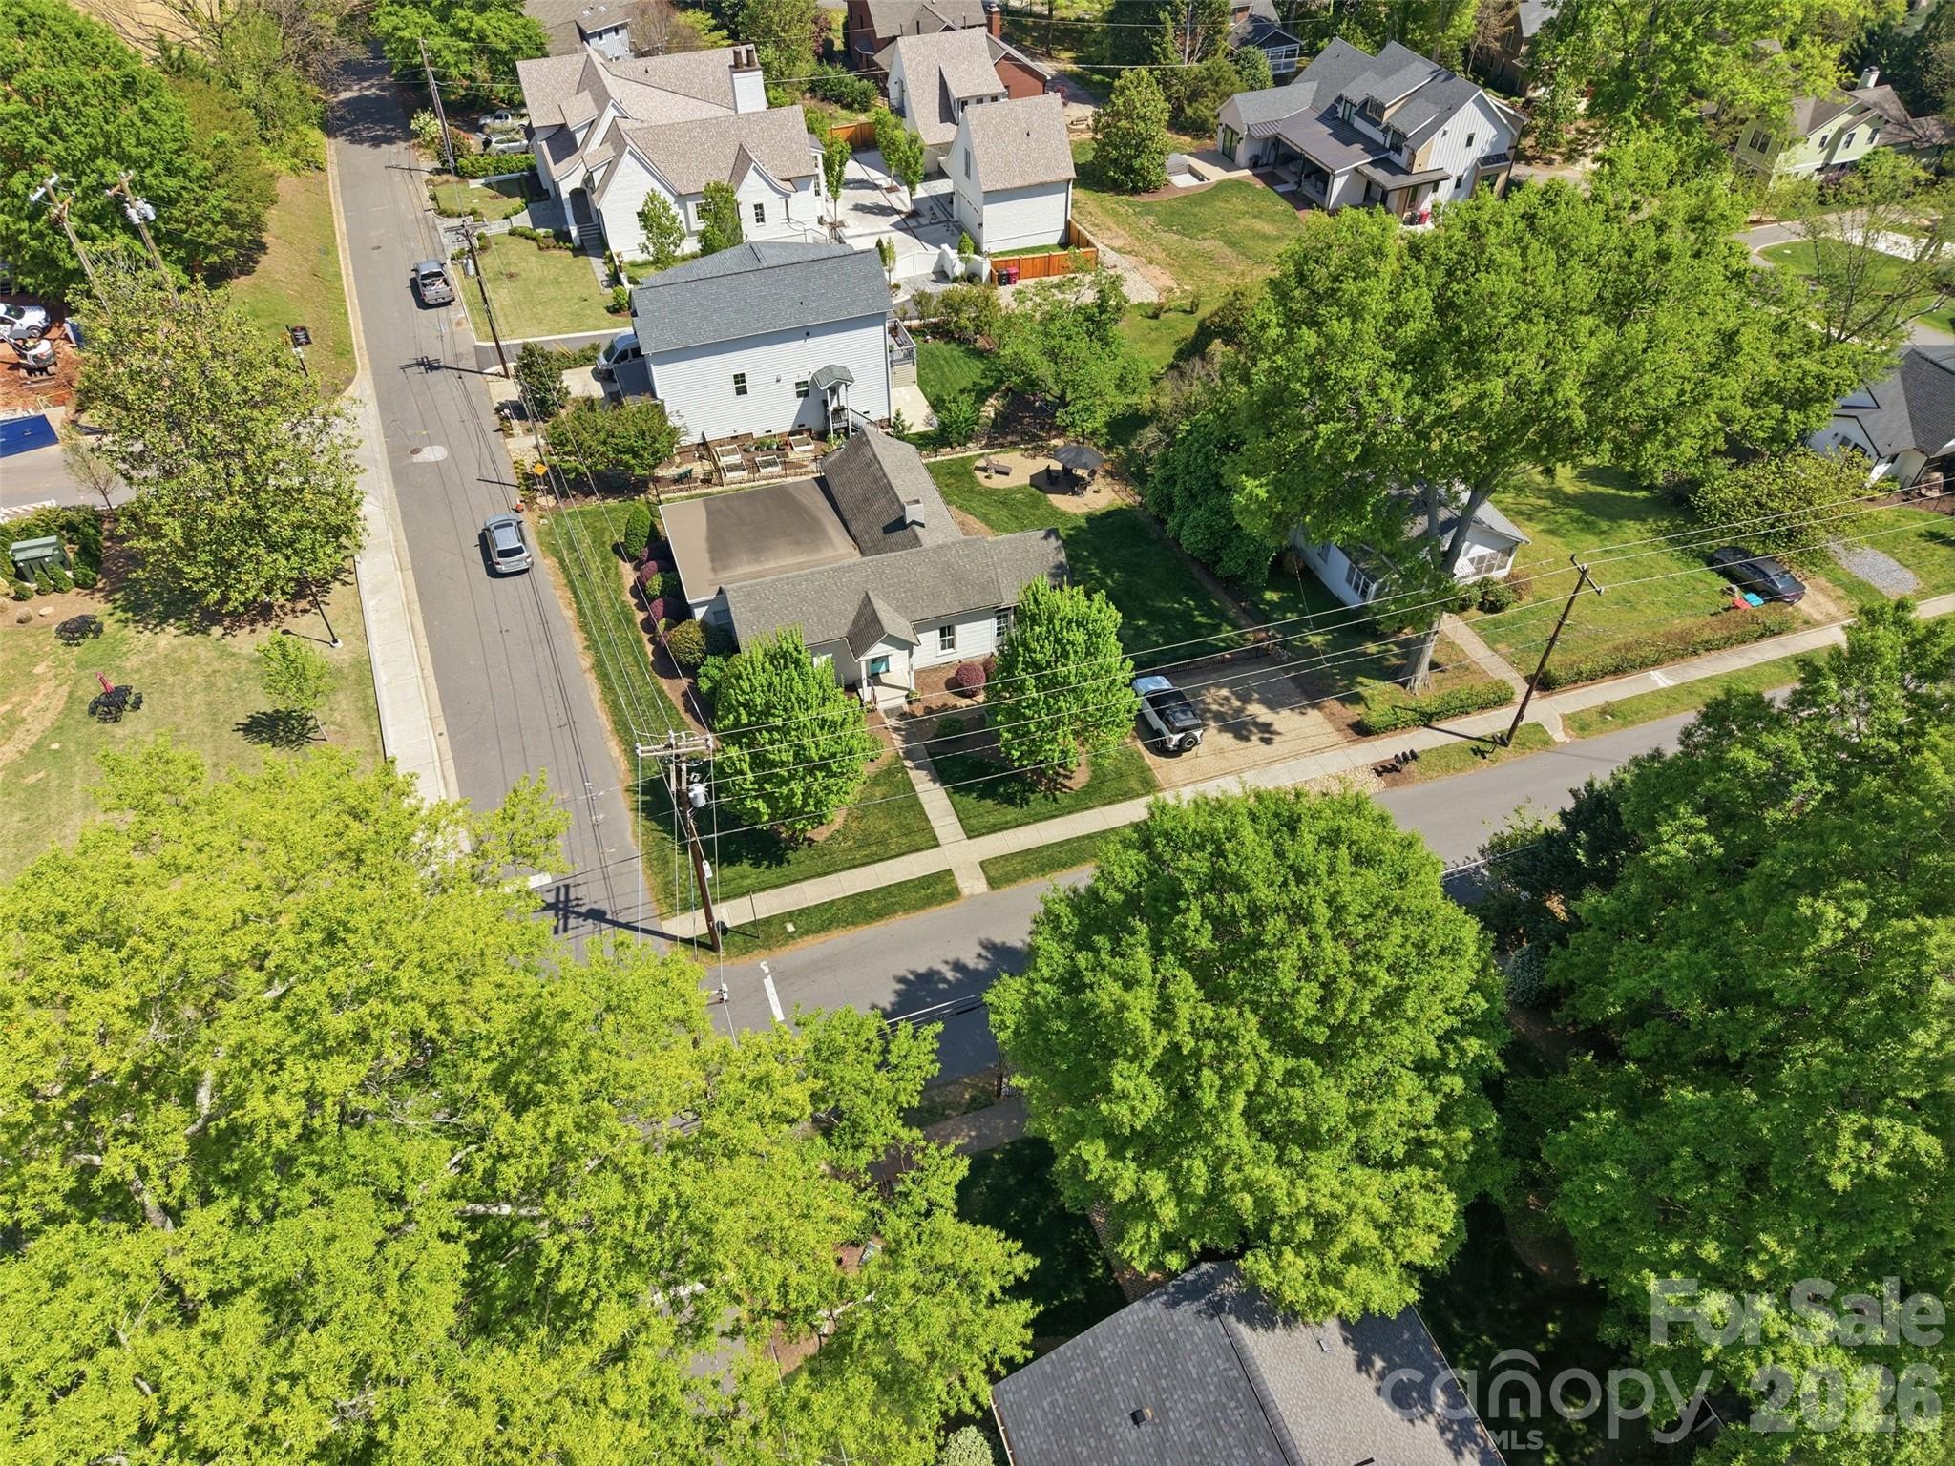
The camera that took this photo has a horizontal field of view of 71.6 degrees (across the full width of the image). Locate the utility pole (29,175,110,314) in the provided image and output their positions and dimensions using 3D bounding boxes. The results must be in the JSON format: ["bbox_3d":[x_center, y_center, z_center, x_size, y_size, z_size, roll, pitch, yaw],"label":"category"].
[{"bbox_3d":[-53.745,-28.104,81.913,0.600,10.800,2.900,2,47,1],"label":"utility pole"}]

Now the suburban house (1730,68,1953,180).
[{"bbox_3d":[73.477,-51.634,116.332,18.000,8.200,9.500,-13,48,-13],"label":"suburban house"}]

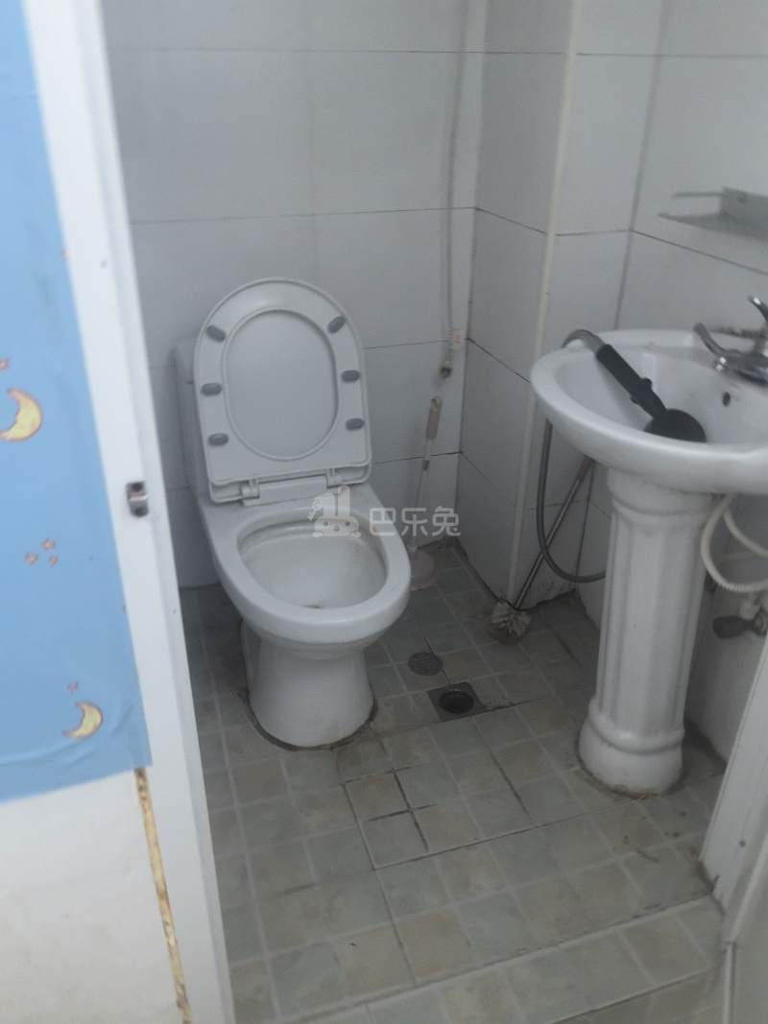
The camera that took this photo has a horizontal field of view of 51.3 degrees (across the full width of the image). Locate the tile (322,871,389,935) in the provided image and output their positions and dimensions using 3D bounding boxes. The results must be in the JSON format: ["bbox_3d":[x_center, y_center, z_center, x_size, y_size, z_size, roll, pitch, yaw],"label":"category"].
[{"bbox_3d":[-0.048,0.628,1.275,0.096,0.010,0.096,-8,29,-16],"label":"tile"}]

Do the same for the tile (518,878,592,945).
[{"bbox_3d":[0.268,0.634,1.272,0.096,0.010,0.096,-8,29,-16],"label":"tile"}]

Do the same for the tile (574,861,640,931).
[{"bbox_3d":[0.363,0.621,1.299,0.096,0.010,0.096,-8,29,-16],"label":"tile"}]

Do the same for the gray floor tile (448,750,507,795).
[{"bbox_3d":[0.178,0.502,1.529,0.092,0.010,0.092,-8,29,-15],"label":"gray floor tile"}]

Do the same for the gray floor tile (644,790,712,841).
[{"bbox_3d":[0.520,0.546,1.431,0.093,0.010,0.093,-8,30,-15],"label":"gray floor tile"}]

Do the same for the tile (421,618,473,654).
[{"bbox_3d":[0.151,0.299,1.880,0.093,0.010,0.093,-8,30,-15],"label":"tile"}]

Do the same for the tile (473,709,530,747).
[{"bbox_3d":[0.237,0.440,1.617,0.081,0.010,0.090,-8,30,-15],"label":"tile"}]

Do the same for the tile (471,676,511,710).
[{"bbox_3d":[0.227,0.390,1.706,0.055,0.010,0.096,-8,30,-15],"label":"tile"}]

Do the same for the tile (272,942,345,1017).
[{"bbox_3d":[-0.113,0.687,1.170,0.092,0.010,0.090,-8,30,-15],"label":"tile"}]

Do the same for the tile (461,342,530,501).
[{"bbox_3d":[0.259,-0.218,1.899,0.010,0.306,0.325,-9,31,-16],"label":"tile"}]

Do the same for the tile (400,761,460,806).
[{"bbox_3d":[0.082,0.511,1.492,0.093,0.010,0.093,-8,30,-15],"label":"tile"}]

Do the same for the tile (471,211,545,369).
[{"bbox_3d":[0.269,-0.486,1.769,0.010,0.303,0.324,-9,31,-17],"label":"tile"}]

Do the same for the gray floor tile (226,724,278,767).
[{"bbox_3d":[-0.261,0.462,1.575,0.093,0.010,0.093,-8,31,-15],"label":"gray floor tile"}]

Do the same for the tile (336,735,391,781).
[{"bbox_3d":[-0.041,0.480,1.546,0.093,0.010,0.093,-8,31,-15],"label":"tile"}]

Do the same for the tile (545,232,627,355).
[{"bbox_3d":[0.408,-0.421,1.656,0.176,0.303,0.010,-9,31,-17],"label":"tile"}]

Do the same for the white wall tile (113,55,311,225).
[{"bbox_3d":[-0.352,-0.755,1.615,0.416,0.307,0.010,-8,30,-15],"label":"white wall tile"}]

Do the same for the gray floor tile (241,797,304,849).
[{"bbox_3d":[-0.202,0.556,1.424,0.092,0.010,0.092,-8,29,-15],"label":"gray floor tile"}]

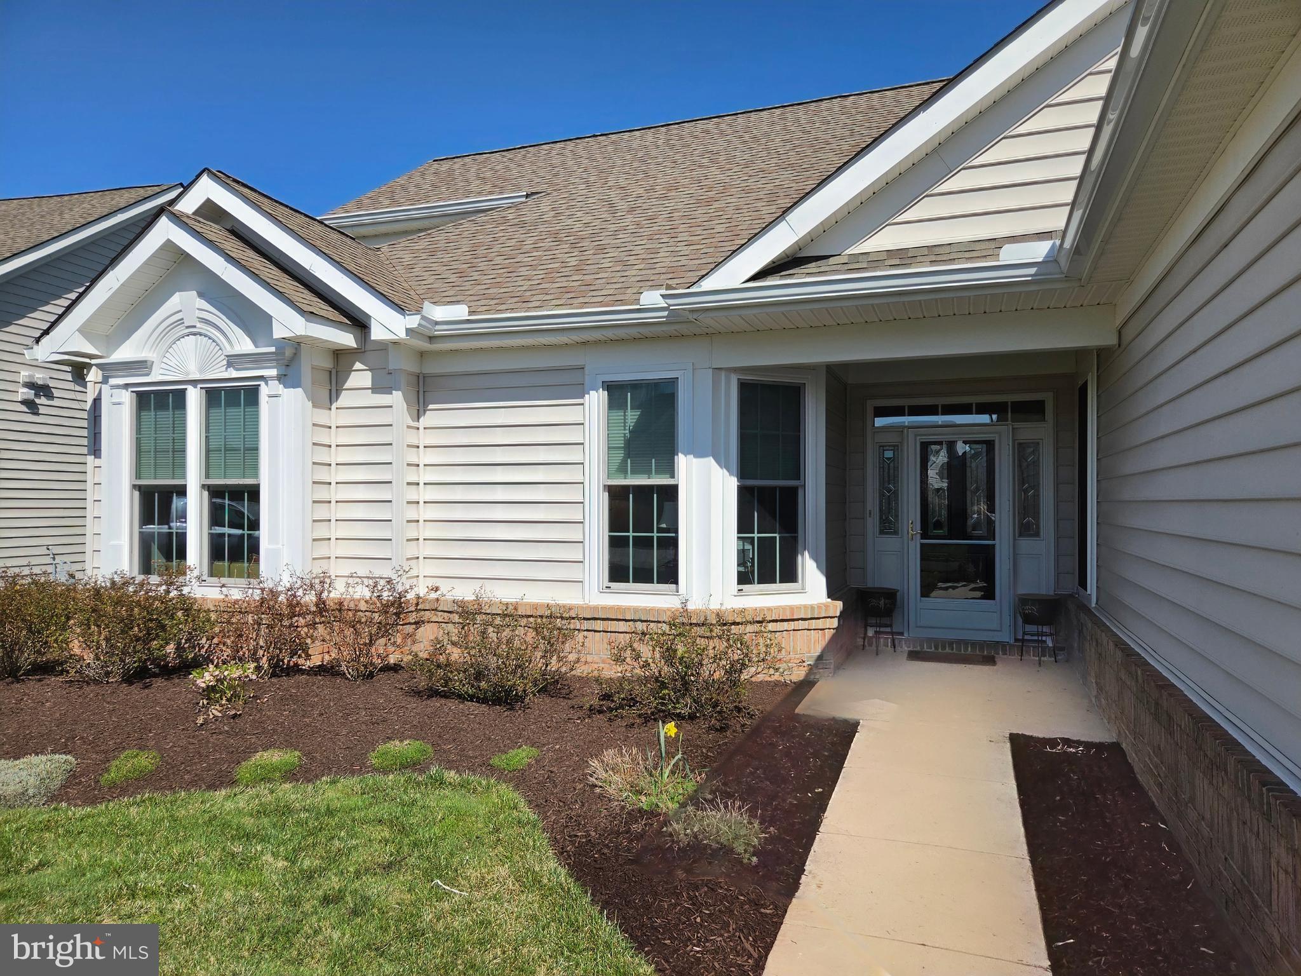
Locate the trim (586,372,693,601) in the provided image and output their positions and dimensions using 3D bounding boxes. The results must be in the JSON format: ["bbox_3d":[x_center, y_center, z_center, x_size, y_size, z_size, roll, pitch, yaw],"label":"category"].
[{"bbox_3d":[-0.100,-0.017,7.110,0.940,1.960,0.100,0,-1,20],"label":"trim"}]

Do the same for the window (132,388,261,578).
[{"bbox_3d":[-4.080,-0.025,7.750,1.460,1.740,0.120,0,-1,20],"label":"window"}]

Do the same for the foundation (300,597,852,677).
[{"bbox_3d":[-0.670,1.262,7.410,4.500,0.650,1.200,0,-1,20],"label":"foundation"}]

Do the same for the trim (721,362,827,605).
[{"bbox_3d":[1.050,-0.010,7.240,1.030,1.950,0.100,1,-1,-25],"label":"trim"}]

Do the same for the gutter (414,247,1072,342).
[{"bbox_3d":[0.377,-1.336,6.294,4.820,0.200,0.340,0,-1,20],"label":"gutter"}]

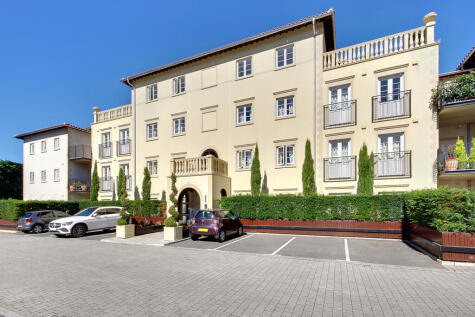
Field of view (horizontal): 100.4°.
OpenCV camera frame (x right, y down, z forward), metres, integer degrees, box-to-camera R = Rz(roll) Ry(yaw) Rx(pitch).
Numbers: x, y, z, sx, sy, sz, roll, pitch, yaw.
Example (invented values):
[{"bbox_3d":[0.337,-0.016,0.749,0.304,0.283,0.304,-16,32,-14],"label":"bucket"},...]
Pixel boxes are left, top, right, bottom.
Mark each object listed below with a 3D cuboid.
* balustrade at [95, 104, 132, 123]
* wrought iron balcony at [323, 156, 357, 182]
[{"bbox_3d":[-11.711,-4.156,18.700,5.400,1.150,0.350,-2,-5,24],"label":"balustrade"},{"bbox_3d":[5.592,0.597,10.750,1.530,1.280,0.280,-2,-5,24],"label":"wrought iron balcony"}]

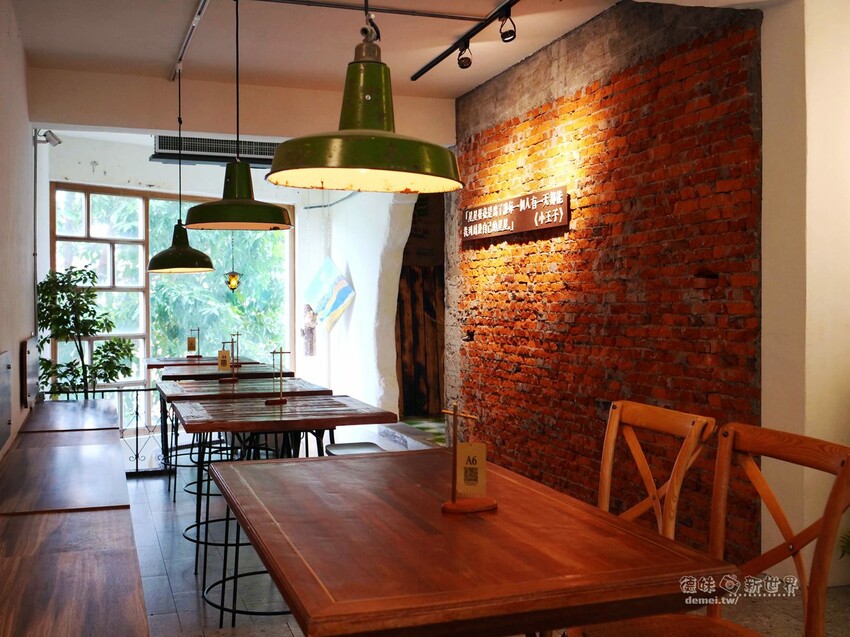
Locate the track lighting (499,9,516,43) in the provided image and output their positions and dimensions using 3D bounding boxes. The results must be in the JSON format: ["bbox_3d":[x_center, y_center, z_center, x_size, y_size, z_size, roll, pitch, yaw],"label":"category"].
[{"bbox_3d":[0.442,-1.571,5.000,0.085,0.170,0.080,-1,1,-39],"label":"track lighting"}]

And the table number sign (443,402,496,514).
[{"bbox_3d":[0.088,0.277,1.846,0.108,0.206,0.055,-1,1,-14],"label":"table number sign"}]

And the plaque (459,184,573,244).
[{"bbox_3d":[0.619,-0.739,6.759,0.035,0.245,1.823,-1,1,-19],"label":"plaque"}]

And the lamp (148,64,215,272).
[{"bbox_3d":[-1.780,-1.075,6.790,0.460,1.480,0.460,-1,1,-19],"label":"lamp"}]

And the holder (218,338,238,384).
[{"bbox_3d":[-1.005,0.217,4.778,0.115,0.225,0.060,-1,1,-22],"label":"holder"}]

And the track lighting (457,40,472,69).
[{"bbox_3d":[0.258,-1.724,6.092,0.098,0.170,0.098,-1,1,-19],"label":"track lighting"}]

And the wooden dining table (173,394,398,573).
[{"bbox_3d":[-0.580,0.788,3.686,0.755,0.880,0.715,-1,1,-19],"label":"wooden dining table"}]

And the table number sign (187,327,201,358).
[{"bbox_3d":[-1.548,0.165,6.262,0.100,0.210,0.055,-1,1,-19],"label":"table number sign"}]

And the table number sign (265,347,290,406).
[{"bbox_3d":[-0.564,0.222,3.561,0.105,0.215,0.055,-1,1,-19],"label":"table number sign"}]

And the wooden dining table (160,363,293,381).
[{"bbox_3d":[-1.144,0.716,5.265,0.693,0.850,0.632,-1,1,-19],"label":"wooden dining table"}]

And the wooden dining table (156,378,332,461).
[{"bbox_3d":[-0.894,0.774,4.544,0.745,0.880,0.740,-1,1,-19],"label":"wooden dining table"}]

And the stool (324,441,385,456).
[{"bbox_3d":[-0.381,0.991,5.091,0.360,0.570,0.410,-1,1,-19],"label":"stool"}]

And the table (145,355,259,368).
[{"bbox_3d":[-1.603,0.738,6.617,0.745,0.880,0.745,-1,1,-19],"label":"table"}]

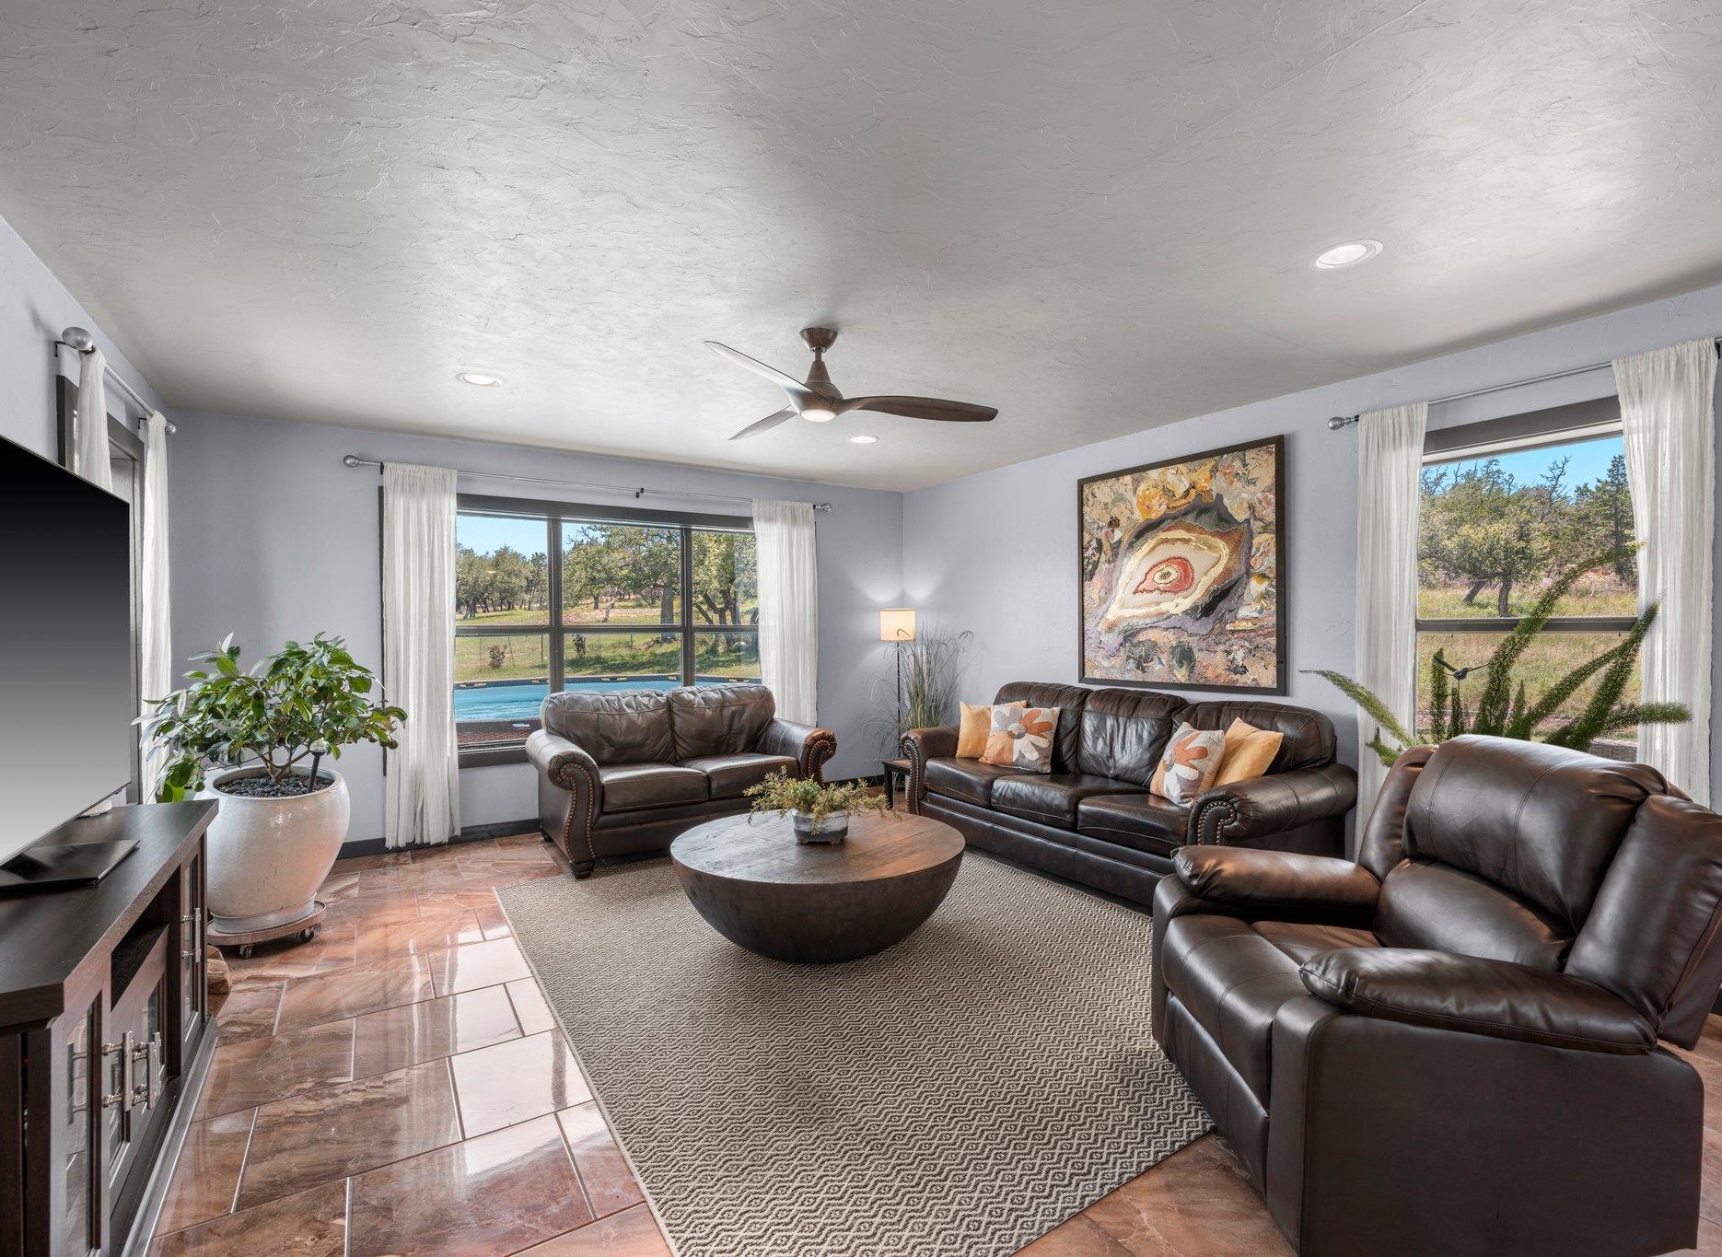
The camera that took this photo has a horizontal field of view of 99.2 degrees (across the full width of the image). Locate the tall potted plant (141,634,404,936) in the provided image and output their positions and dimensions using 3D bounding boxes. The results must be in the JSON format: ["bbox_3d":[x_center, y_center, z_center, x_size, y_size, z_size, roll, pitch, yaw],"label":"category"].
[{"bbox_3d":[-2.510,0.668,3.120,0.970,1.280,0.940,0,0,-39],"label":"tall potted plant"}]

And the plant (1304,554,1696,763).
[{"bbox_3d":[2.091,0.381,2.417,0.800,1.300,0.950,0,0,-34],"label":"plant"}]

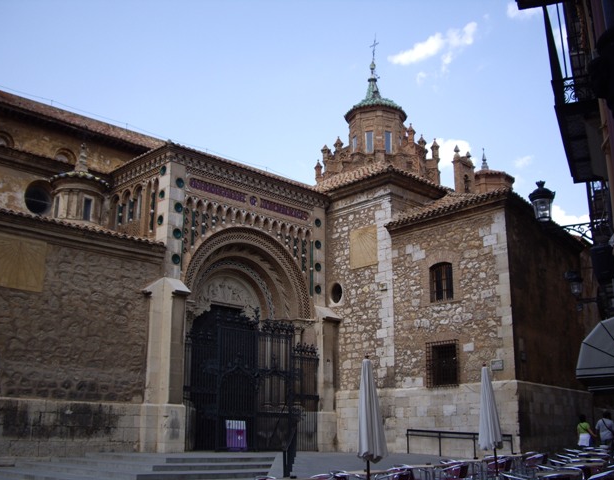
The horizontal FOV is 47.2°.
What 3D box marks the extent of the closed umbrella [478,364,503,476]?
[{"bbox_3d":[3.318,3.459,12.573,0.440,2.420,0.440,-2,-16,0],"label":"closed umbrella"}]

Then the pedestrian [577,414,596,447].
[{"bbox_3d":[8.781,6.305,21.980,0.500,1.630,0.320,-7,-17,25],"label":"pedestrian"}]

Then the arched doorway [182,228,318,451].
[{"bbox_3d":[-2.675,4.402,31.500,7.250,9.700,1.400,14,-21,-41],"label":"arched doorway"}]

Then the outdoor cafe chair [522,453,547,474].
[{"bbox_3d":[5.236,5.216,15.897,0.580,0.760,0.560,14,-21,-41],"label":"outdoor cafe chair"}]

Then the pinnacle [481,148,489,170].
[{"bbox_3d":[9.374,-4.213,37.000,0.420,1.240,0.420,14,-21,-41],"label":"pinnacle"}]

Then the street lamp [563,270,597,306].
[{"bbox_3d":[7.974,1.413,20.141,1.020,1.120,0.500,-7,-17,23],"label":"street lamp"}]

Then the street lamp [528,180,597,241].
[{"bbox_3d":[4.749,-0.580,13.137,1.120,1.200,0.500,-7,-17,23],"label":"street lamp"}]

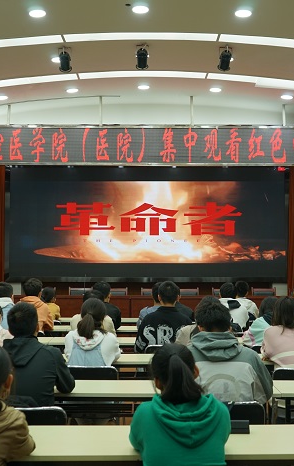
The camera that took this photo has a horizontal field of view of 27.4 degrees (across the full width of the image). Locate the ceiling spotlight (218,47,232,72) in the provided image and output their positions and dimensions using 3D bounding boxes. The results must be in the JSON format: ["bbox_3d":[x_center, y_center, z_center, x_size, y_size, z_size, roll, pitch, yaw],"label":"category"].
[{"bbox_3d":[1.057,-2.361,8.198,0.180,0.310,0.270,0,-2,-6],"label":"ceiling spotlight"}]

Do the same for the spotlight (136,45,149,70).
[{"bbox_3d":[-0.058,-2.418,8.300,0.190,0.330,0.280,0,-3,0],"label":"spotlight"}]

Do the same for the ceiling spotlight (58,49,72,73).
[{"bbox_3d":[-1.120,-2.347,8.198,0.180,0.310,0.270,0,-2,5],"label":"ceiling spotlight"}]

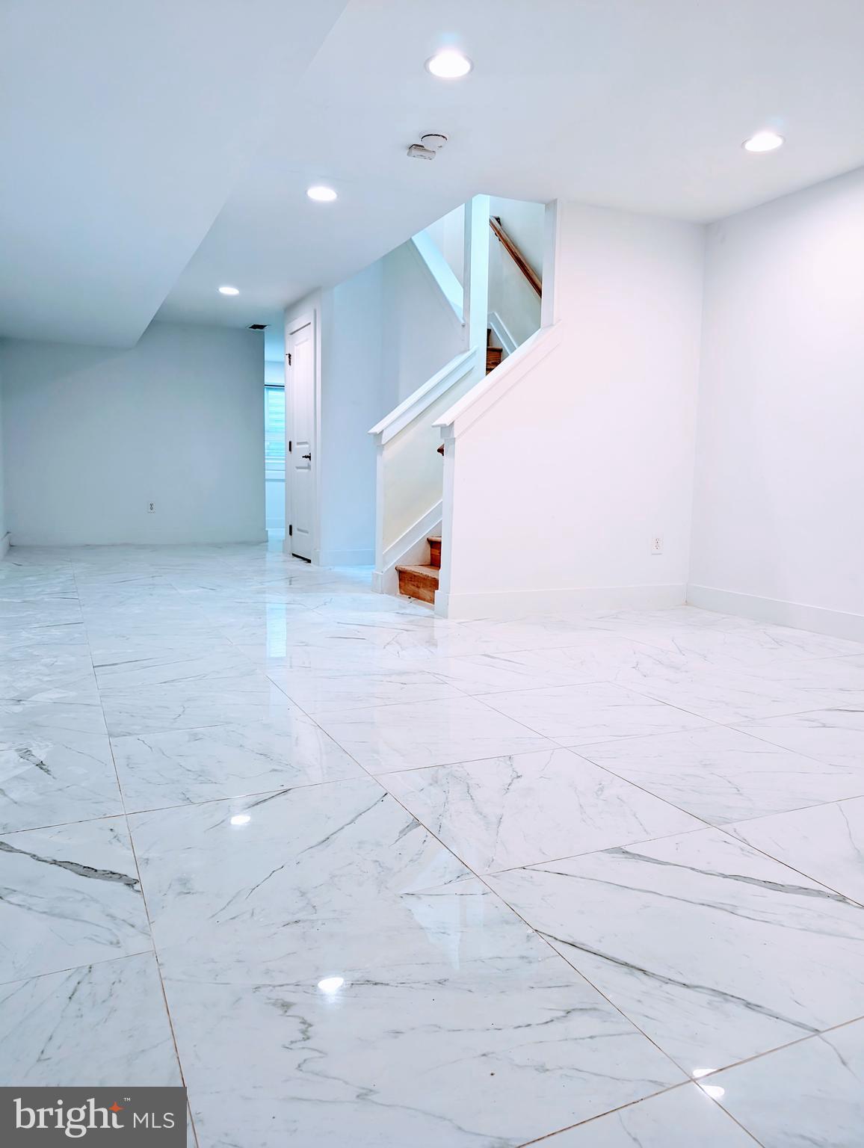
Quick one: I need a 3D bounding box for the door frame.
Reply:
[{"bbox_3d":[-1.154,-1.214,7.396,0.120,2.150,1.070,-2,8,-25],"label":"door frame"}]

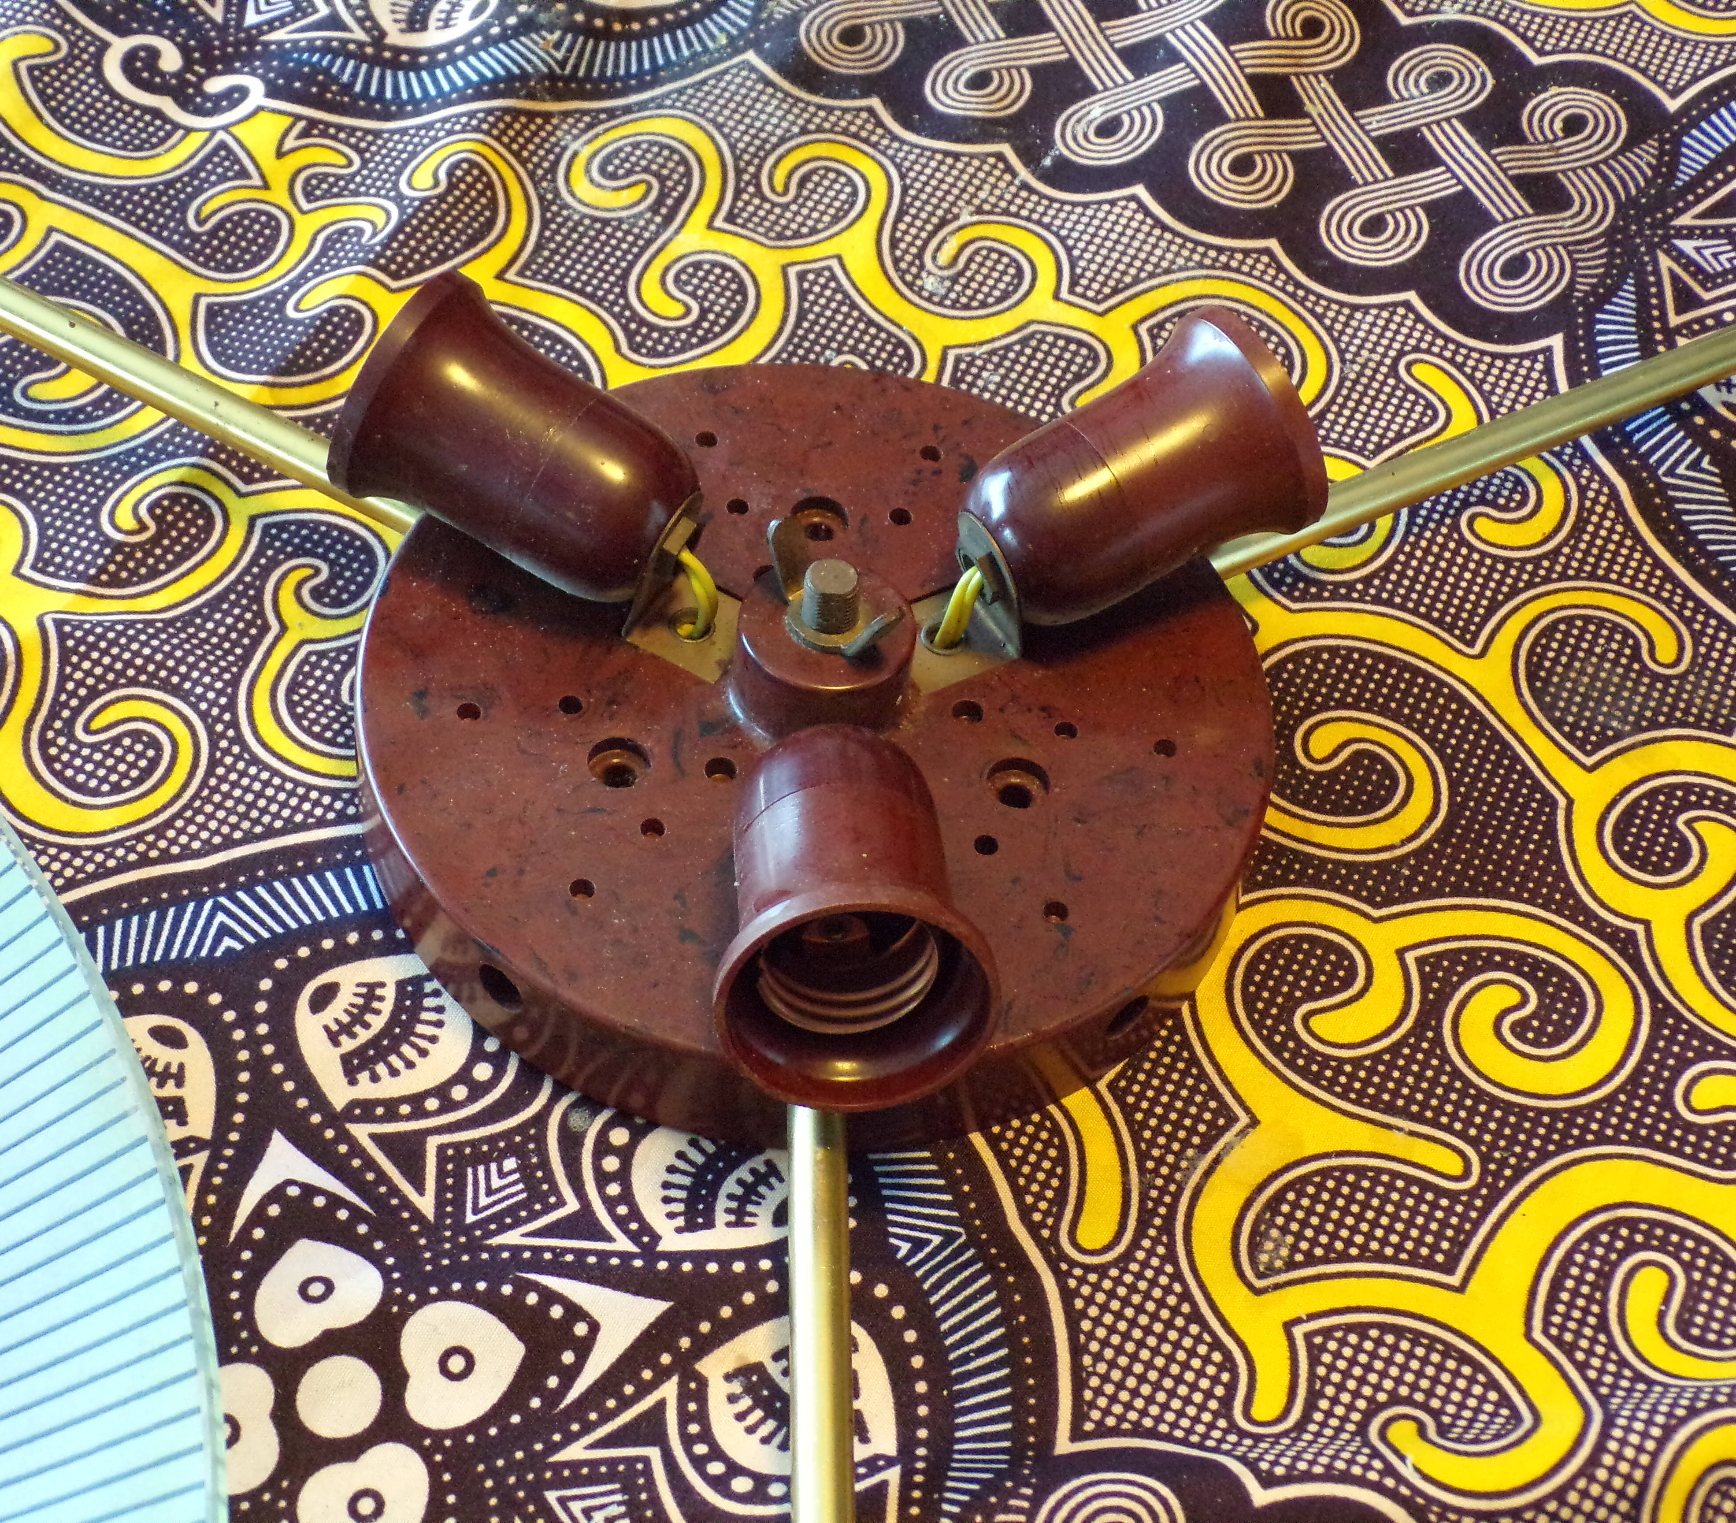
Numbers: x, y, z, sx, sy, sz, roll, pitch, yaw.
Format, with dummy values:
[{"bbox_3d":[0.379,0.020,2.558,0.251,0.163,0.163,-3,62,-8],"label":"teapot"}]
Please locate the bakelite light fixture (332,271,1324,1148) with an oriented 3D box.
[{"bbox_3d":[-0.006,-0.019,0.513,0.182,0.076,0.177,1,51,-6],"label":"bakelite light fixture"}]

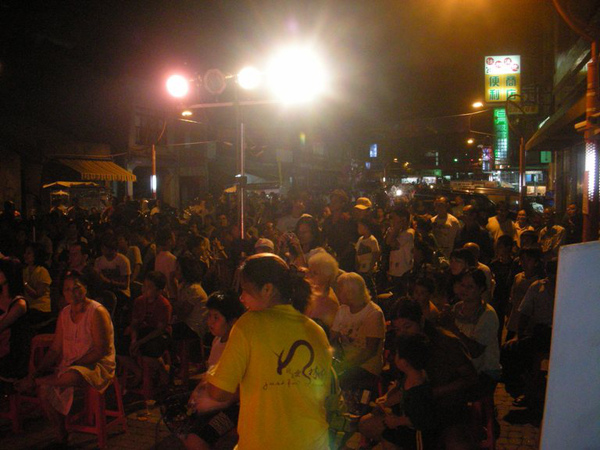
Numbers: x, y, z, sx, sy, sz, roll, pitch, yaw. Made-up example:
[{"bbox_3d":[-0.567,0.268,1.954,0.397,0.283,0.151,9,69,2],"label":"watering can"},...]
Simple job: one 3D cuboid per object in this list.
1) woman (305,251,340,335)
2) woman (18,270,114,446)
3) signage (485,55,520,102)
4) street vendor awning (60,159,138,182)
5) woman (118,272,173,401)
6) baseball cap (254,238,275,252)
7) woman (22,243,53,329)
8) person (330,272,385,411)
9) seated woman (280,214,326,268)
[{"bbox_3d":[0.091,0.884,4.470,0.700,1.300,0.480,-2,4,-41],"label":"woman"},{"bbox_3d":[-1.675,0.926,4.325,0.740,1.230,0.520,-2,4,-38],"label":"woman"},{"bbox_3d":[7.027,-5.082,20.778,1.250,1.670,0.300,1,3,12],"label":"signage"},{"bbox_3d":[-7.510,-2.042,22.427,1.300,0.800,2.600,2,3,37],"label":"street vendor awning"},{"bbox_3d":[-1.366,0.927,5.325,0.480,1.130,0.680,2,4,40],"label":"woman"},{"bbox_3d":[-0.360,0.200,5.891,0.180,0.150,0.260,2,3,30],"label":"baseball cap"},{"bbox_3d":[-2.914,0.812,6.569,0.700,1.240,0.470,-2,4,-41],"label":"woman"},{"bbox_3d":[0.305,0.923,4.071,0.720,1.260,0.500,-2,4,-41],"label":"person"},{"bbox_3d":[0.072,0.708,5.622,0.500,1.540,0.420,1,3,18],"label":"seated woman"}]

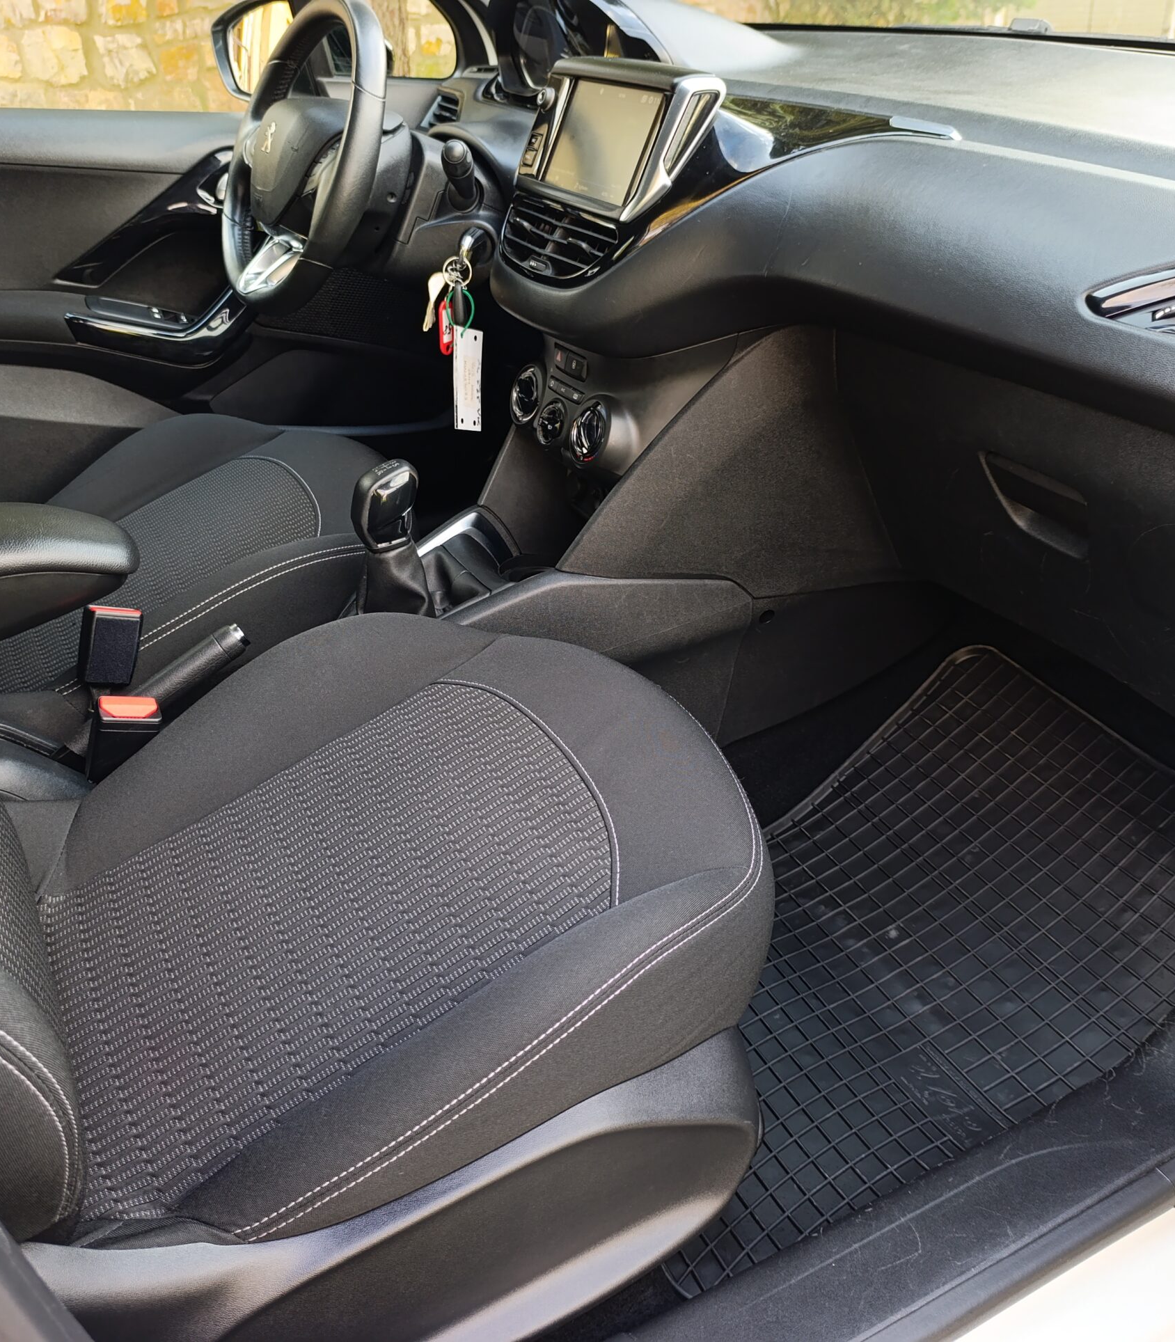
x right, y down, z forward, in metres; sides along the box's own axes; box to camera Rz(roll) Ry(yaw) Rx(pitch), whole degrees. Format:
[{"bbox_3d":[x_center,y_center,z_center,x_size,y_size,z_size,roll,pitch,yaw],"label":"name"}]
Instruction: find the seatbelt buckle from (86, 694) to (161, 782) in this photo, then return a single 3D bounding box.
[{"bbox_3d":[-0.370,0.064,0.950,0.049,0.075,0.027,-1,30,-33],"label":"seatbelt buckle"}]

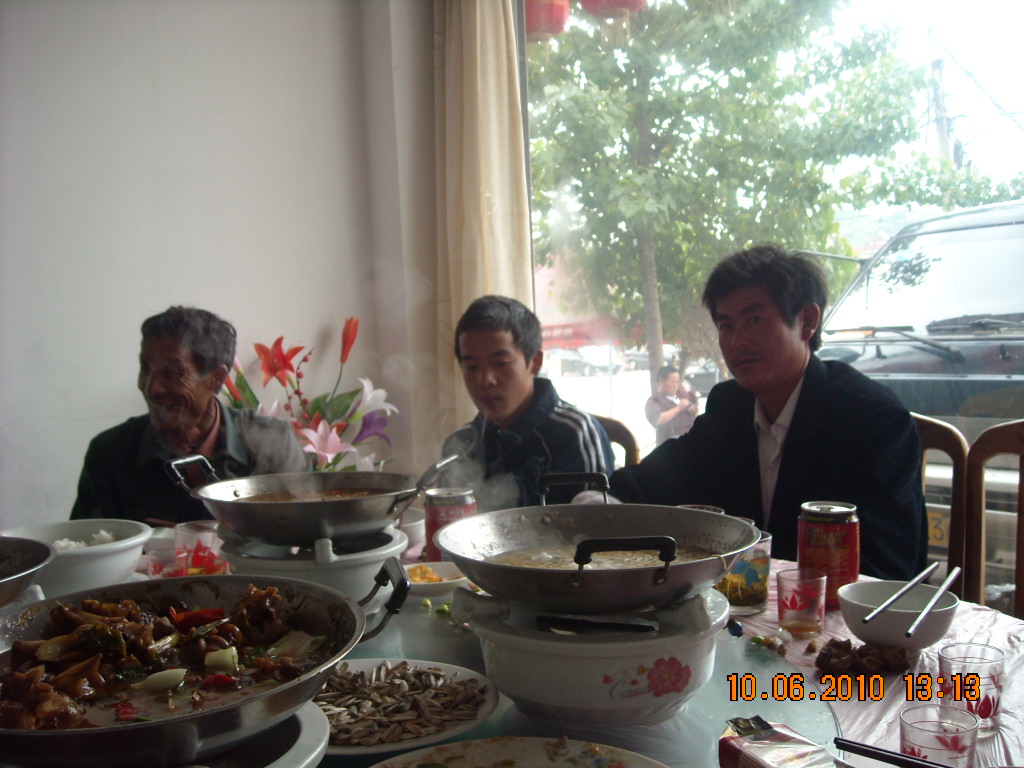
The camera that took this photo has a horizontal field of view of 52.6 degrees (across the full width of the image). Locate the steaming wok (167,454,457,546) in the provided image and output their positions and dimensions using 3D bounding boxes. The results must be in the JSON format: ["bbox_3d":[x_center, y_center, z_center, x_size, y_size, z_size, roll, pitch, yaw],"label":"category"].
[{"bbox_3d":[-0.232,0.133,1.181,0.330,0.100,0.272,0,4,30],"label":"steaming wok"}]

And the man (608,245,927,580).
[{"bbox_3d":[0.357,0.395,1.432,0.560,1.188,0.740,1,4,33],"label":"man"}]

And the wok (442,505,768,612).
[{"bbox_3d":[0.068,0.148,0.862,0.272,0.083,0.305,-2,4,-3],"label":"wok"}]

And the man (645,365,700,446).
[{"bbox_3d":[1.358,0.688,8.728,0.420,1.690,0.500,1,5,41],"label":"man"}]

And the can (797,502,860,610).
[{"bbox_3d":[0.353,0.192,1.157,0.066,0.115,0.066,-2,4,0],"label":"can"}]

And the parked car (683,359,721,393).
[{"bbox_3d":[7.196,-0.267,35.242,4.500,1.460,1.750,-2,5,-12],"label":"parked car"}]

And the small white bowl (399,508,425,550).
[{"bbox_3d":[-0.163,0.211,1.422,0.115,0.057,0.115,-2,4,0],"label":"small white bowl"}]

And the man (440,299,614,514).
[{"bbox_3d":[-0.006,0.418,1.707,0.520,1.130,0.740,-1,4,16],"label":"man"}]

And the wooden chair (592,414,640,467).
[{"bbox_3d":[0.046,0.510,1.896,0.440,0.930,0.500,-1,4,12],"label":"wooden chair"}]

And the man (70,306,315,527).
[{"bbox_3d":[-0.532,0.435,1.704,0.520,1.129,0.740,-3,4,-12],"label":"man"}]

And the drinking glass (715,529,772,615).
[{"bbox_3d":[0.256,0.208,1.147,0.064,0.083,0.064,-2,4,0],"label":"drinking glass"}]

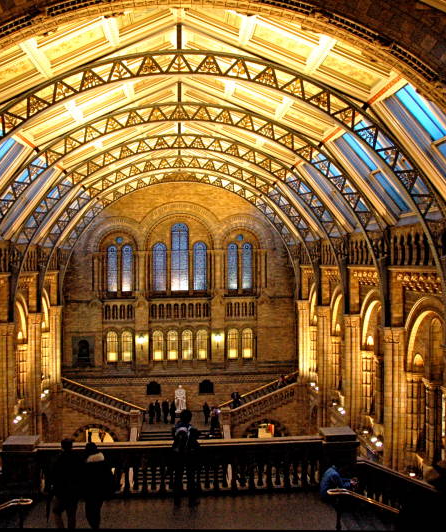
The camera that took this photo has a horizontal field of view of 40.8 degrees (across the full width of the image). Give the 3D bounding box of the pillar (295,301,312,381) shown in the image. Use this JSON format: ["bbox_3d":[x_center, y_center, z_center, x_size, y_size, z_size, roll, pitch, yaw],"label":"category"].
[{"bbox_3d":[5.937,5.350,43.639,0.900,5.623,0.920,-1,0,-4],"label":"pillar"}]

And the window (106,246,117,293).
[{"bbox_3d":[-8.586,0.214,46.586,0.850,3.690,0.350,-1,0,-4],"label":"window"}]

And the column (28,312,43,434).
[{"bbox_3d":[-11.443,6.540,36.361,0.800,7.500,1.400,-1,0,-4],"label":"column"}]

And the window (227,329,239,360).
[{"bbox_3d":[0.810,6.158,47.329,0.910,2.450,0.350,-1,0,-4],"label":"window"}]

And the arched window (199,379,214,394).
[{"bbox_3d":[-1.293,9.628,47.701,1.070,1.200,0.300,-1,0,-4],"label":"arched window"}]

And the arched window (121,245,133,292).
[{"bbox_3d":[-7.387,0.213,46.607,0.880,3.690,0.300,-1,0,-4],"label":"arched window"}]

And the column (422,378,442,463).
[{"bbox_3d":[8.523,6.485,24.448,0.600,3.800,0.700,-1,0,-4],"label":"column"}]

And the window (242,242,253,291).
[{"bbox_3d":[1.963,0.059,47.313,0.880,3.746,0.300,-1,0,-4],"label":"window"}]

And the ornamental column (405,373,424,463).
[{"bbox_3d":[8.474,6.730,26.458,0.780,4.000,0.750,-1,0,-4],"label":"ornamental column"}]

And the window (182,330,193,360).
[{"bbox_3d":[-2.817,6.308,47.565,0.900,2.350,0.300,-1,0,-4],"label":"window"}]

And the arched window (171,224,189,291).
[{"bbox_3d":[-3.337,-0.665,46.979,1.420,5.330,0.350,-1,0,-4],"label":"arched window"}]

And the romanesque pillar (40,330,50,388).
[{"bbox_3d":[-12.917,6.785,43.505,0.750,4.300,0.750,-1,0,-4],"label":"romanesque pillar"}]

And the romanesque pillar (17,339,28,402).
[{"bbox_3d":[-12.070,6.302,35.666,0.840,3.750,0.780,-1,0,-4],"label":"romanesque pillar"}]

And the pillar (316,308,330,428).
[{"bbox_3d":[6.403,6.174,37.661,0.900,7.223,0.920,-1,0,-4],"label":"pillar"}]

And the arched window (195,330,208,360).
[{"bbox_3d":[-1.667,6.178,47.063,0.880,2.472,0.300,-1,0,-4],"label":"arched window"}]

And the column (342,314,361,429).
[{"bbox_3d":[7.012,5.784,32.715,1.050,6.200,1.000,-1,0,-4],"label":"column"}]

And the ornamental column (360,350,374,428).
[{"bbox_3d":[7.815,6.691,32.480,0.750,4.150,0.750,-1,0,-4],"label":"ornamental column"}]

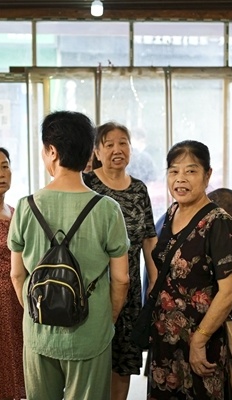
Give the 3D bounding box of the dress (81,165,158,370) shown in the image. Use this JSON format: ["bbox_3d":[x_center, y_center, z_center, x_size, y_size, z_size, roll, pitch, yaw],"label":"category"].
[{"bbox_3d":[-0.005,0.326,3.052,0.430,0.950,0.270,0,3,-1],"label":"dress"}]

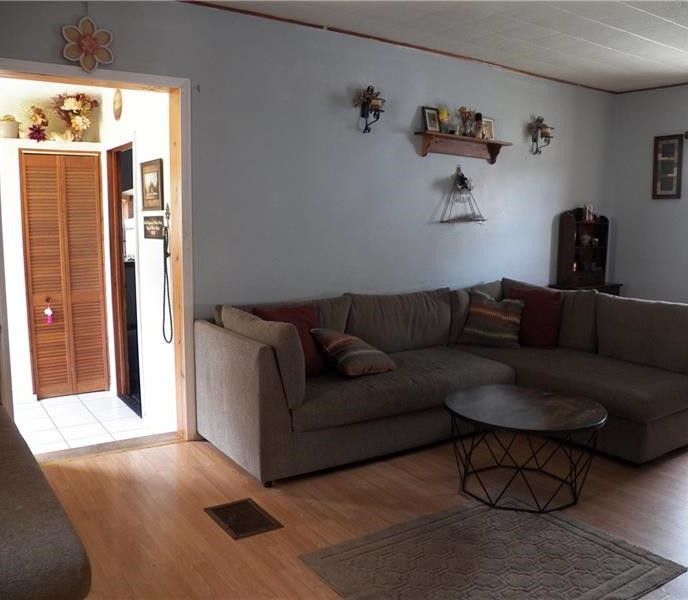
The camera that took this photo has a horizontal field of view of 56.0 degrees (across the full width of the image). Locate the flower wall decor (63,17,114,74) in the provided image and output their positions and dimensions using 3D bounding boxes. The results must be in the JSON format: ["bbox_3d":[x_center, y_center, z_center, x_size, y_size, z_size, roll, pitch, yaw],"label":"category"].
[{"bbox_3d":[-1.349,-1.348,3.419,0.249,0.286,0.041,-4,8,-34],"label":"flower wall decor"}]

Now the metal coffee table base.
[{"bbox_3d":[0.915,0.775,3.359,0.704,0.418,0.704,1,7,0],"label":"metal coffee table base"}]

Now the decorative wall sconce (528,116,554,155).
[{"bbox_3d":[1.626,-1.370,5.352,0.144,0.311,0.171,-4,8,-34],"label":"decorative wall sconce"}]

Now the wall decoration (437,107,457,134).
[{"bbox_3d":[0.757,-1.327,4.781,0.117,0.199,0.096,-4,8,-34],"label":"wall decoration"}]

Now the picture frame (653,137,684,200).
[{"bbox_3d":[2.802,-1.145,5.599,0.025,0.552,0.258,-4,7,-34],"label":"picture frame"}]

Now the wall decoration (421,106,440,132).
[{"bbox_3d":[0.617,-1.280,4.600,0.151,0.166,0.030,-4,-6,-34],"label":"wall decoration"}]

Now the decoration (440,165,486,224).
[{"bbox_3d":[0.923,-0.812,4.983,0.370,0.448,0.116,-4,8,-34],"label":"decoration"}]

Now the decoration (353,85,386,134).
[{"bbox_3d":[0.169,-1.259,4.296,0.176,0.289,0.161,-4,7,-34],"label":"decoration"}]

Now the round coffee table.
[{"bbox_3d":[0.860,0.713,3.135,0.771,0.421,0.771,0,6,0],"label":"round coffee table"}]

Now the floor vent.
[{"bbox_3d":[-0.440,0.946,2.824,0.228,0.015,0.351,-4,7,-34],"label":"floor vent"}]

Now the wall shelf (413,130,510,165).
[{"bbox_3d":[0.907,-1.129,4.829,0.885,0.167,0.136,-4,7,-34],"label":"wall shelf"}]

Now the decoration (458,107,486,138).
[{"bbox_3d":[0.962,-1.327,4.845,0.176,0.207,0.111,-4,7,-34],"label":"decoration"}]

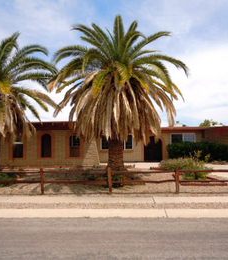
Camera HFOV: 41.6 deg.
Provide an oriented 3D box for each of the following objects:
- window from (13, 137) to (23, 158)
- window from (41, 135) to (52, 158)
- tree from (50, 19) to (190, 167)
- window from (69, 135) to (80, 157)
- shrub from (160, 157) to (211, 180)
[{"bbox_3d":[-5.983,1.052,18.800,0.630,1.450,0.120,0,-3,0],"label":"window"},{"bbox_3d":[-4.204,1.034,18.800,0.610,1.480,0.120,0,-3,0],"label":"window"},{"bbox_3d":[0.228,-1.823,15.200,7.000,8.050,6.700,0,-3,0],"label":"tree"},{"bbox_3d":[-2.449,1.009,18.800,0.630,1.450,0.120,0,-3,0],"label":"window"},{"bbox_3d":[3.527,1.824,14.600,2.500,1.050,1.900,0,-3,0],"label":"shrub"}]

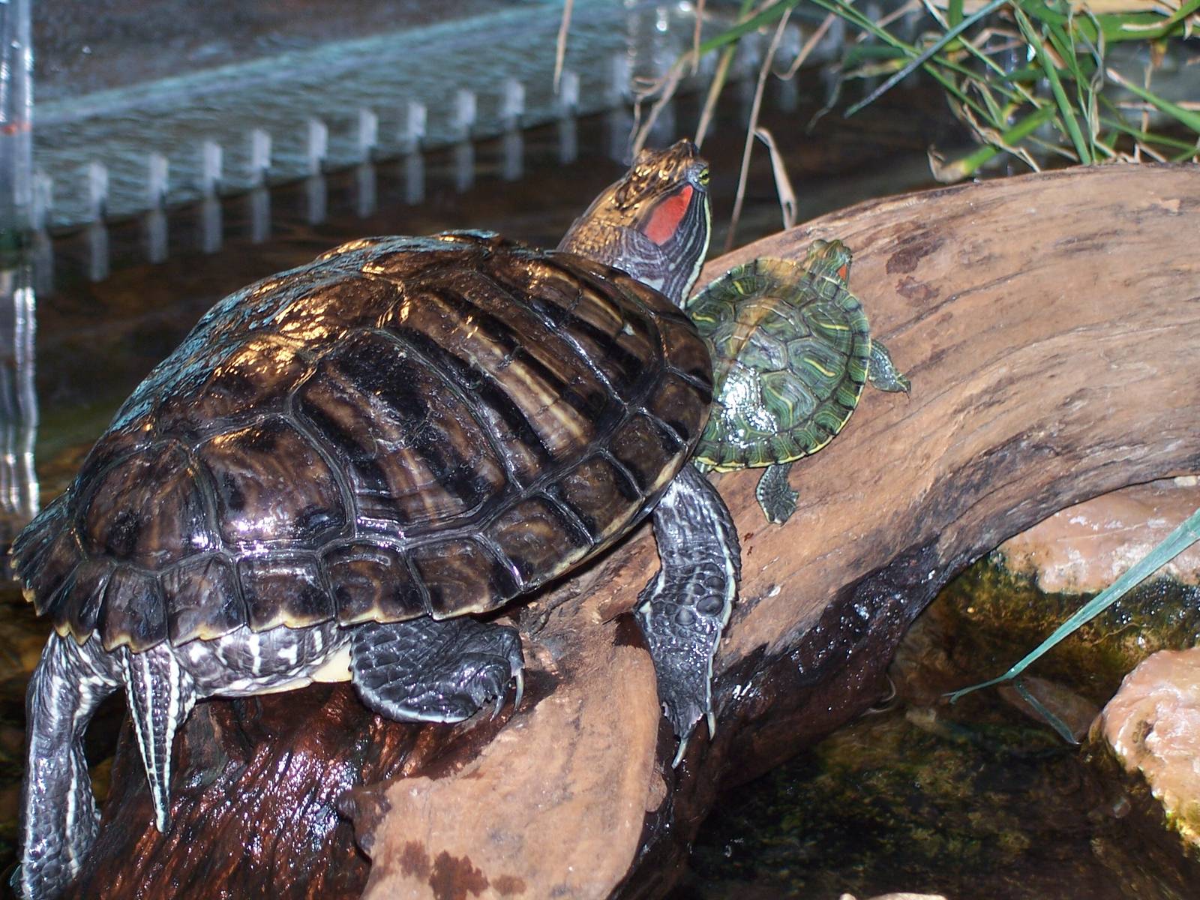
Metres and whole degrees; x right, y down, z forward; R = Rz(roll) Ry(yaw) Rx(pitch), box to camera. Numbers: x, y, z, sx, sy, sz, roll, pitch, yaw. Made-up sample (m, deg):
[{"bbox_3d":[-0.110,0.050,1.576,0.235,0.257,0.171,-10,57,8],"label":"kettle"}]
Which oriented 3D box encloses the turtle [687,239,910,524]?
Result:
[{"bbox_3d":[0.049,-0.029,1.250,0.079,0.033,0.093,21,57,19],"label":"turtle"}]

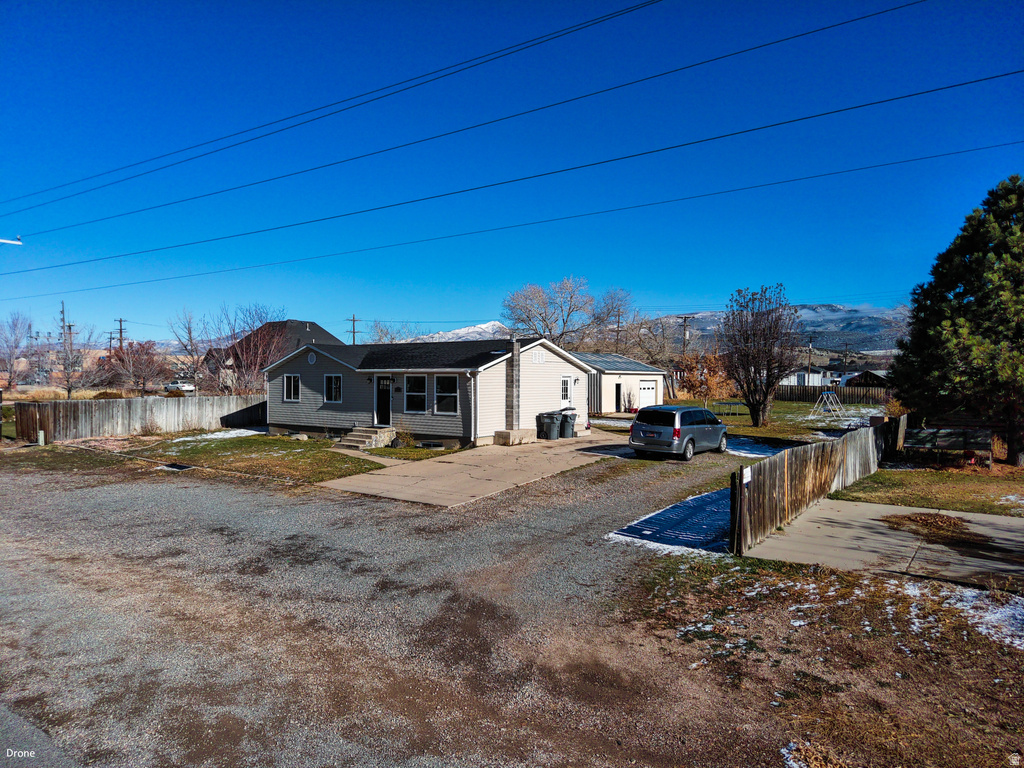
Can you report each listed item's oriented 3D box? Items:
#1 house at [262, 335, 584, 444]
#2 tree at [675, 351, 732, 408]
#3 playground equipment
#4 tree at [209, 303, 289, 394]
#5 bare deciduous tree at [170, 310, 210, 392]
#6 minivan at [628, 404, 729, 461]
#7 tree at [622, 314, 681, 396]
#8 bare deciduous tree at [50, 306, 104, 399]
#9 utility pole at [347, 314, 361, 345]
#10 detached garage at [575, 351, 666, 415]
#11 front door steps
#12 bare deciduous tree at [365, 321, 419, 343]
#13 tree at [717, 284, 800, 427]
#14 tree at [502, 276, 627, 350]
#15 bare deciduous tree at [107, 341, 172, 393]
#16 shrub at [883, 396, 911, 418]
[{"bbox_3d":[-4.162,0.198,33.040,13.787,4.312,9.063,1,0,36],"label":"house"},{"bbox_3d":[15.048,-0.156,52.499,4.861,4.704,4.861,0,0,0],"label":"tree"},{"bbox_3d":[21.760,1.416,46.698,1.650,1.740,4.700,1,1,33],"label":"playground equipment"},{"bbox_3d":[-17.030,-1.628,43.993,5.173,7.284,5.173,0,0,0],"label":"tree"},{"bbox_3d":[-27.485,-2.275,57.987,3.236,8.265,3.600,0,0,-25],"label":"bare deciduous tree"},{"bbox_3d":[6.117,1.643,24.484,2.030,1.750,5.150,1,0,36],"label":"minivan"},{"bbox_3d":[17.437,-3.361,84.979,7.100,10.560,7.000,0,0,12],"label":"tree"},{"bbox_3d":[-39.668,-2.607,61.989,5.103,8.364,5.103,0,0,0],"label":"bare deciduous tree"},{"bbox_3d":[-22.007,-3.979,94.976,0.350,11.352,2.600,1,1,38],"label":"utility pole"},{"bbox_3d":[6.120,-0.260,55.200,9.000,4.650,10.700,1,1,36],"label":"detached garage"},{"bbox_3d":[-5.980,2.193,27.630,1.620,0.740,1.980,1,1,33],"label":"front door steps"},{"bbox_3d":[-13.219,-2.791,75.987,6.479,8.827,6.479,0,0,0],"label":"bare deciduous tree"},{"bbox_3d":[13.596,-1.570,37.492,4.630,7.828,4.630,0,0,0],"label":"tree"},{"bbox_3d":[6.345,-5.508,81.963,14.906,14.816,13.500,0,0,4],"label":"tree"},{"bbox_3d":[-32.847,-1.017,59.997,5.105,5.579,5.600,0,0,-29],"label":"bare deciduous tree"},{"bbox_3d":[20.388,1.503,36.008,1.587,1.684,1.587,0,0,0],"label":"shrub"}]

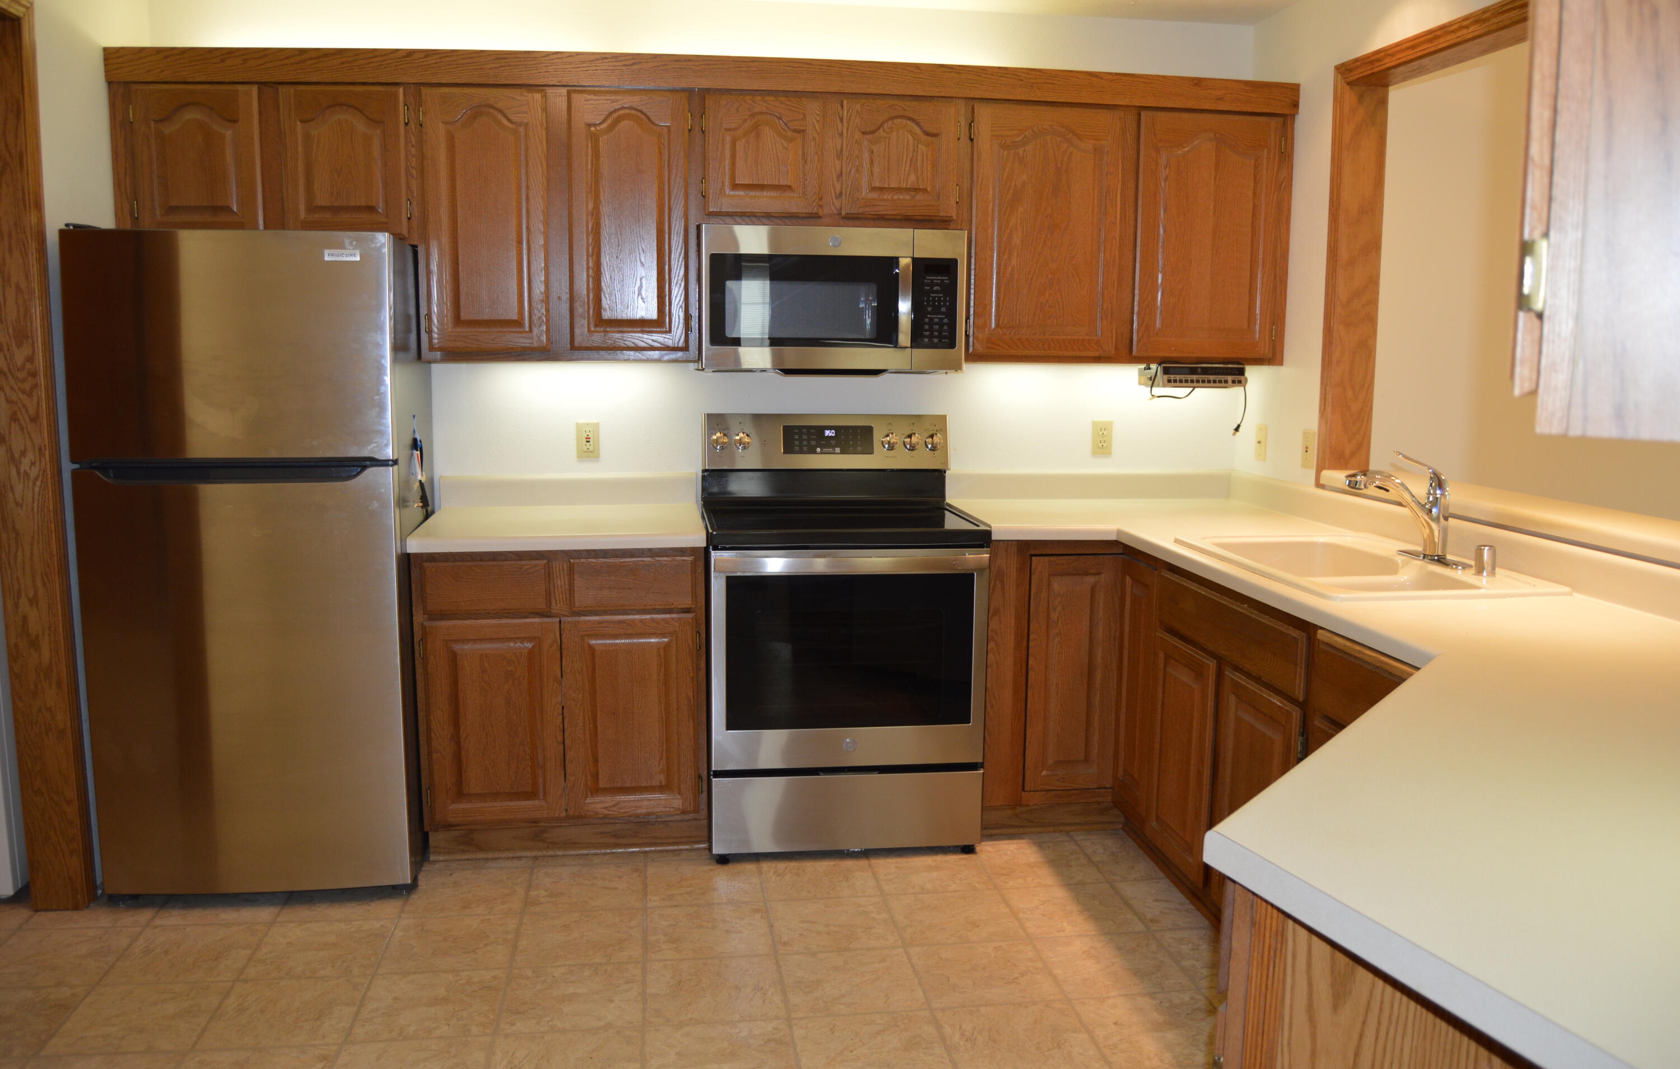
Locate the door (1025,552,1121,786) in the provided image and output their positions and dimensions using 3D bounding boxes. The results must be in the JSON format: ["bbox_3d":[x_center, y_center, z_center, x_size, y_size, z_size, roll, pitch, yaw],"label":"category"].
[{"bbox_3d":[0.657,0.394,3.569,0.263,0.679,0.022,-1,8,-8],"label":"door"}]

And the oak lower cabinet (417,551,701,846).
[{"bbox_3d":[-0.785,0.430,3.714,0.766,0.879,0.618,-1,8,-7],"label":"oak lower cabinet"}]

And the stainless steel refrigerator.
[{"bbox_3d":[-1.492,0.068,3.405,0.727,1.670,0.750,-1,8,-7],"label":"stainless steel refrigerator"}]

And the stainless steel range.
[{"bbox_3d":[-0.007,0.268,3.710,0.758,1.212,0.715,-1,8,-7],"label":"stainless steel range"}]

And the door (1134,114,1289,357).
[{"bbox_3d":[1.092,-0.884,3.741,0.443,0.708,0.022,-1,8,-8],"label":"door"}]

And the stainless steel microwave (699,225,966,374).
[{"bbox_3d":[-0.031,-0.691,3.764,0.755,0.406,0.400,-1,8,-7],"label":"stainless steel microwave"}]

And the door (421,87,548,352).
[{"bbox_3d":[-0.969,-0.860,3.464,0.333,0.708,0.022,-1,8,-8],"label":"door"}]

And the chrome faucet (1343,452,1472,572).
[{"bbox_3d":[1.308,-0.064,2.952,0.270,0.262,0.250,-1,8,-7],"label":"chrome faucet"}]

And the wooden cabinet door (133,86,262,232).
[{"bbox_3d":[-1.704,-0.990,3.353,0.321,0.400,0.022,-1,8,-8],"label":"wooden cabinet door"}]

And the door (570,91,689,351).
[{"bbox_3d":[-0.587,-0.868,3.514,0.331,0.708,0.022,-1,8,-8],"label":"door"}]

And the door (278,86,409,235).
[{"bbox_3d":[-1.335,-1.001,3.397,0.323,0.400,0.022,-1,8,-8],"label":"door"}]

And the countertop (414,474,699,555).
[{"bbox_3d":[-0.785,-0.074,3.632,0.775,0.142,0.641,-1,8,-7],"label":"countertop"}]

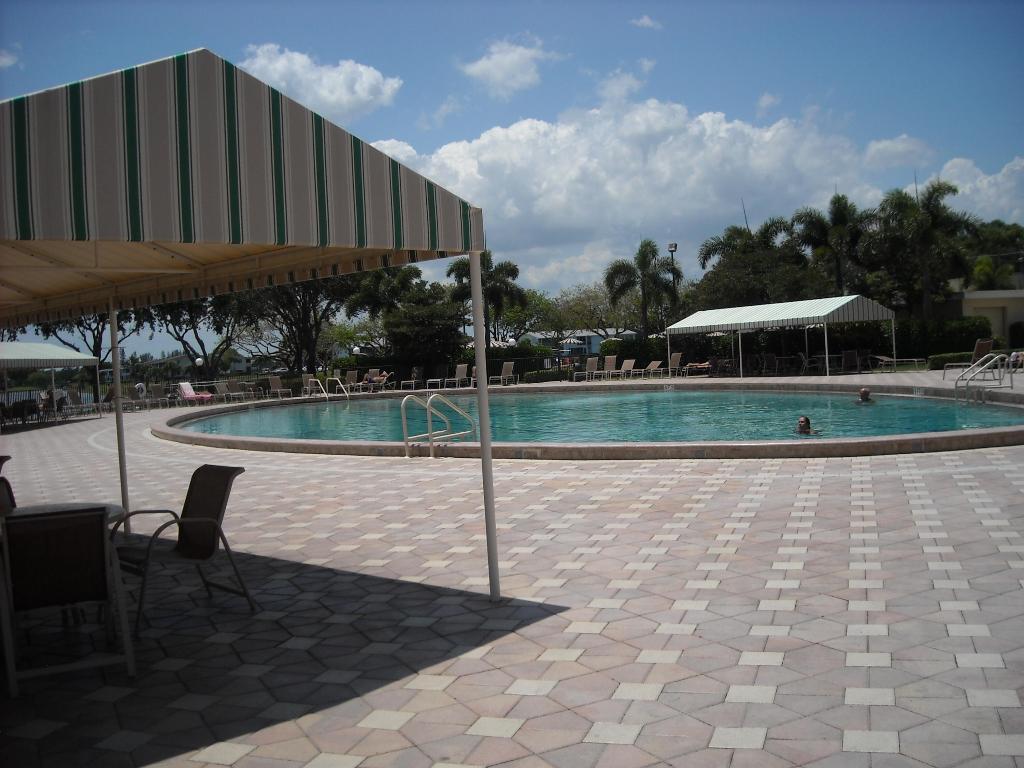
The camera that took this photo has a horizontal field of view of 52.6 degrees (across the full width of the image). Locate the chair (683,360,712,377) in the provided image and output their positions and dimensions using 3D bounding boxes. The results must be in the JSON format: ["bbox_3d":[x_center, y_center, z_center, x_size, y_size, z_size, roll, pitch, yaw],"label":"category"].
[{"bbox_3d":[8.149,-0.652,45.000,1.450,0.650,0.650,-4,2,-24],"label":"chair"}]

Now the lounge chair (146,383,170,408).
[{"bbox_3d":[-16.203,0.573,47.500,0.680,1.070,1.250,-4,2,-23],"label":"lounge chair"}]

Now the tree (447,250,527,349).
[{"bbox_3d":[-1.656,-4.699,70.000,5.200,8.600,5.200,-3,1,0],"label":"tree"}]

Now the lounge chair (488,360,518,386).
[{"bbox_3d":[-0.369,-0.499,47.800,0.650,1.030,1.450,-2,2,30],"label":"lounge chair"}]

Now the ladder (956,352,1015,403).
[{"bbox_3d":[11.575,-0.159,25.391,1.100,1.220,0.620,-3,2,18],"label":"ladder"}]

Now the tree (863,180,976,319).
[{"bbox_3d":[18.323,-4.894,46.880,4.900,8.000,4.900,-3,2,0],"label":"tree"}]

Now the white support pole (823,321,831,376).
[{"bbox_3d":[12.642,-1.428,41.571,0.070,2.250,0.070,-4,2,-28],"label":"white support pole"}]

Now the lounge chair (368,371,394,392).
[{"bbox_3d":[-5.951,-0.099,46.500,1.500,0.880,0.660,-4,2,-13],"label":"lounge chair"}]

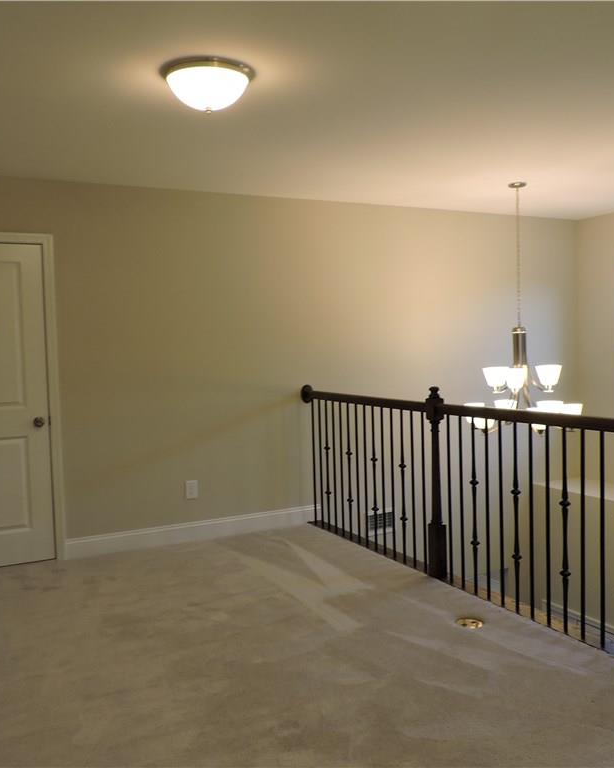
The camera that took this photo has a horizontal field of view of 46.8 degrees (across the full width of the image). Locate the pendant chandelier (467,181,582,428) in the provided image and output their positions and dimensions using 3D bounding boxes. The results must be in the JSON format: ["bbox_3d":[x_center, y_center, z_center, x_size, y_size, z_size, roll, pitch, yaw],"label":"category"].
[{"bbox_3d":[1.511,-0.544,5.084,0.810,1.740,0.810,-3,4,-28],"label":"pendant chandelier"}]

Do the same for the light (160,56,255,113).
[{"bbox_3d":[-0.390,-1.152,2.822,0.378,0.149,0.378,-1,4,0],"label":"light"}]

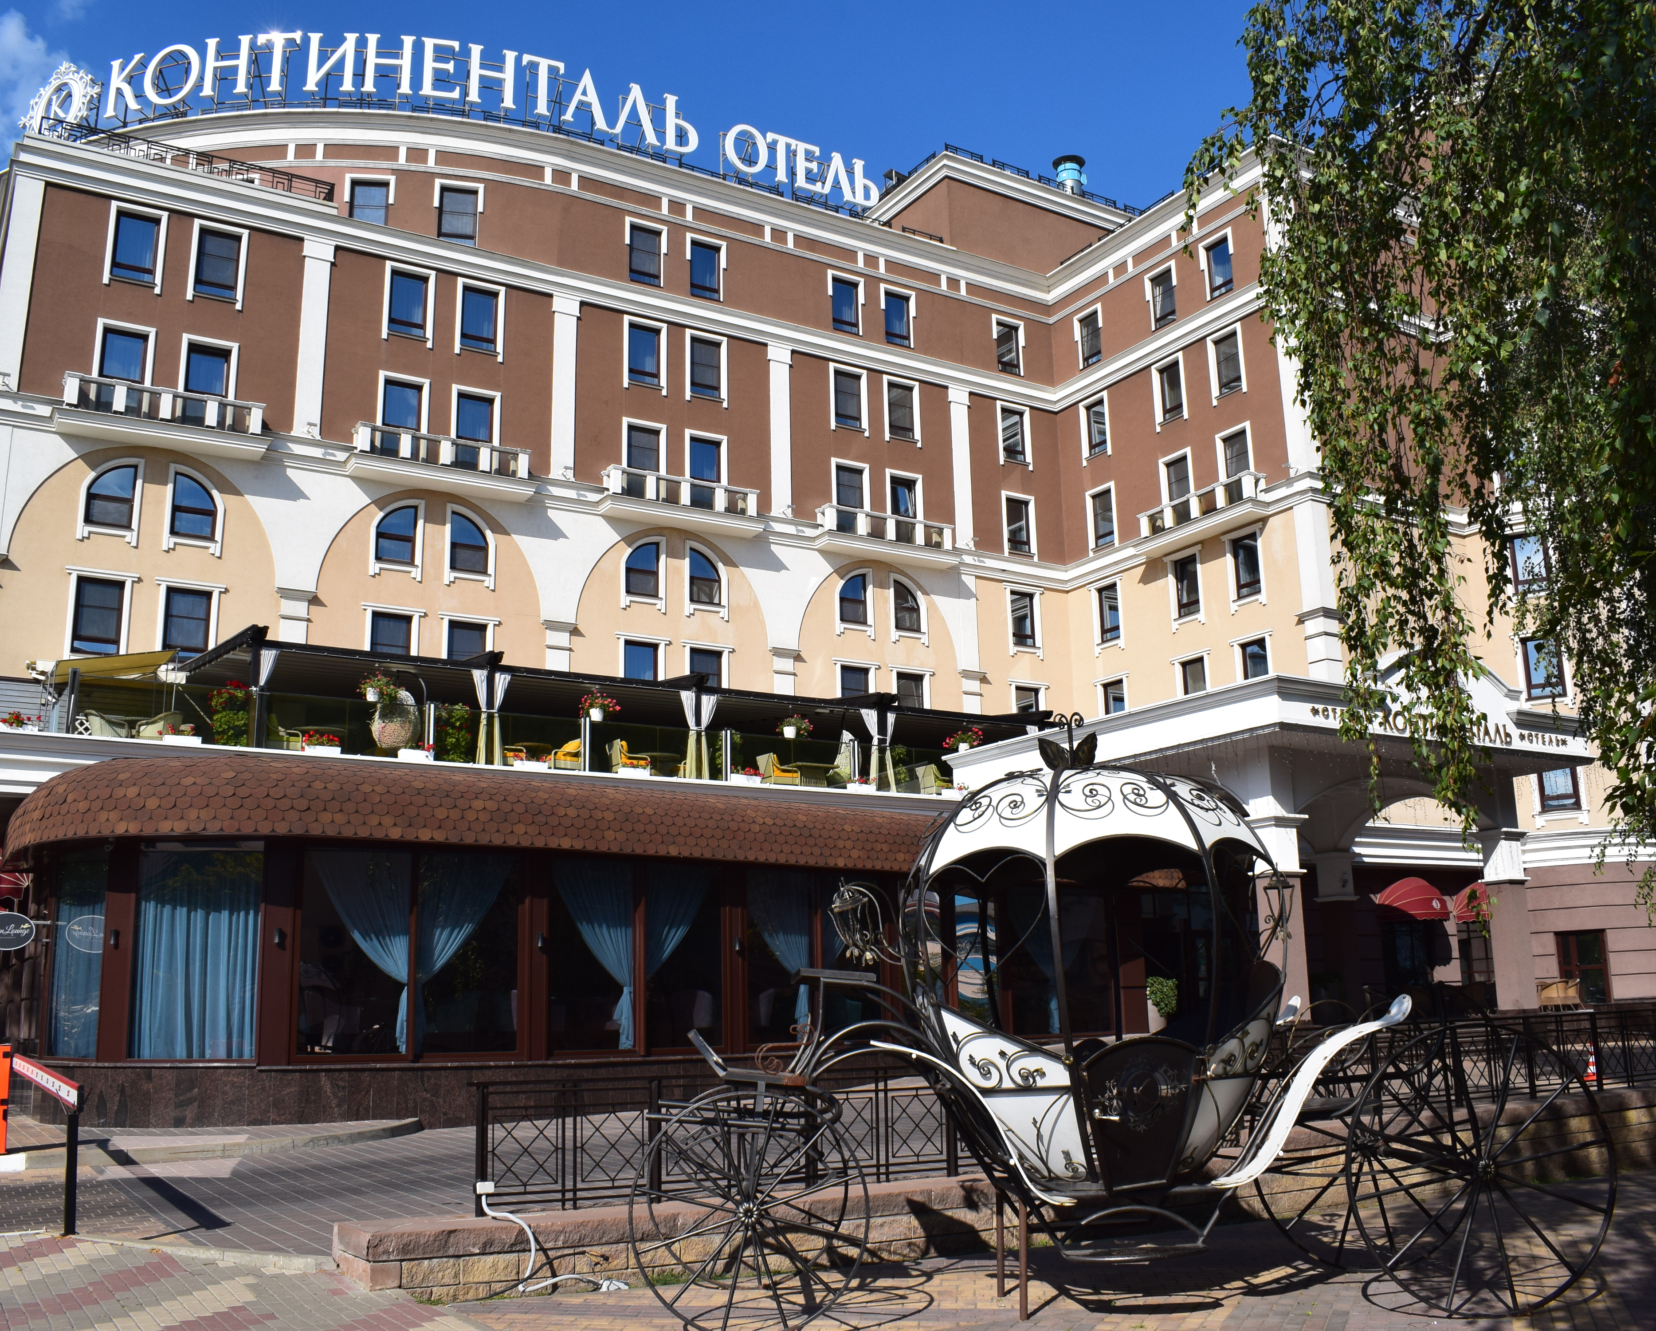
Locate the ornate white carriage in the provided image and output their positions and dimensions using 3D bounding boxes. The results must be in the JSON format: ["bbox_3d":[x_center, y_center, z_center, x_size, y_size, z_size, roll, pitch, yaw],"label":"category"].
[{"bbox_3d":[1.448,1.951,8.624,5.000,3.200,1.700,0,-14,-3],"label":"ornate white carriage"}]

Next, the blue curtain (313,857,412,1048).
[{"bbox_3d":[-7.788,4.794,25.161,1.403,3.240,0.250,7,-16,-30],"label":"blue curtain"}]

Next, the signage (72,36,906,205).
[{"bbox_3d":[-9.198,-16.679,44.845,23.445,2.000,3.386,3,-14,-16],"label":"signage"}]

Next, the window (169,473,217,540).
[{"bbox_3d":[-15.963,-4.004,37.647,1.020,1.720,0.150,7,-16,-28],"label":"window"}]

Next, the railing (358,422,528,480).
[{"bbox_3d":[-10.688,-5.842,41.677,4.951,0.878,0.862,7,-15,-30],"label":"railing"}]

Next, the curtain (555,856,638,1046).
[{"bbox_3d":[-4.220,5.200,27.213,1.417,3.371,0.250,7,-16,-30],"label":"curtain"}]

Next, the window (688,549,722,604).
[{"bbox_3d":[-3.638,-2.583,43.941,1.037,1.539,0.150,7,-16,-30],"label":"window"}]

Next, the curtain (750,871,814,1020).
[{"bbox_3d":[-0.750,4.717,24.414,1.200,2.650,0.150,9,-17,-36],"label":"curtain"}]

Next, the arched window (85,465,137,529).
[{"bbox_3d":[-17.917,-4.255,37.415,1.124,1.679,0.154,7,-15,-30],"label":"arched window"}]

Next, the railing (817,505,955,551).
[{"bbox_3d":[1.994,-4.416,49.354,4.951,0.878,0.862,7,-15,-30],"label":"railing"}]

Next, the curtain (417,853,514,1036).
[{"bbox_3d":[-6.306,4.933,26.021,1.573,3.244,0.250,7,-16,-30],"label":"curtain"}]

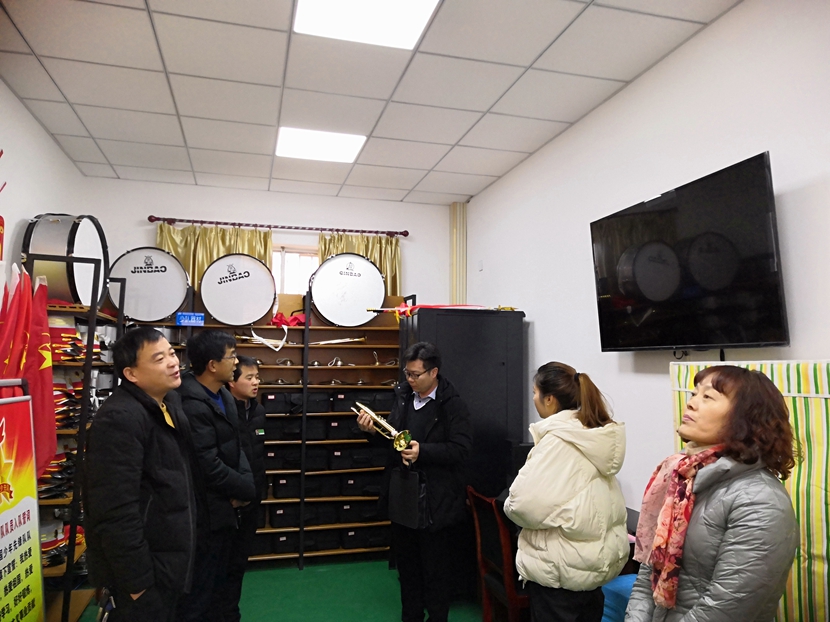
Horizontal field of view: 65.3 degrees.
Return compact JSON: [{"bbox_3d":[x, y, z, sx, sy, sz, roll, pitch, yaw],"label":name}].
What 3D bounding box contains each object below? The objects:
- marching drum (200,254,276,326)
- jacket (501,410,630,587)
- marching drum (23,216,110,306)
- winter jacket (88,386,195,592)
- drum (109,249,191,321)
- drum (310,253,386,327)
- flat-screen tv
[{"bbox_3d":[-1.402,-0.156,5.185,0.570,0.570,0.260,2,-5,-11],"label":"marching drum"},{"bbox_3d":[0.576,0.705,2.460,0.430,0.690,0.510,-3,-7,40],"label":"jacket"},{"bbox_3d":[-2.248,-0.322,4.208,0.295,0.610,0.610,2,-5,-6],"label":"marching drum"},{"bbox_3d":[-0.976,0.616,2.310,0.360,0.780,0.530,1,-5,-1],"label":"winter jacket"},{"bbox_3d":[-2.034,-0.187,4.990,0.570,0.570,0.260,2,-5,-15],"label":"drum"},{"bbox_3d":[-0.576,-0.156,5.403,0.615,0.615,0.280,2,-5,-15],"label":"drum"},{"bbox_3d":[1.155,-0.173,2.877,0.060,0.695,1.230,-3,-4,-15],"label":"flat-screen tv"}]

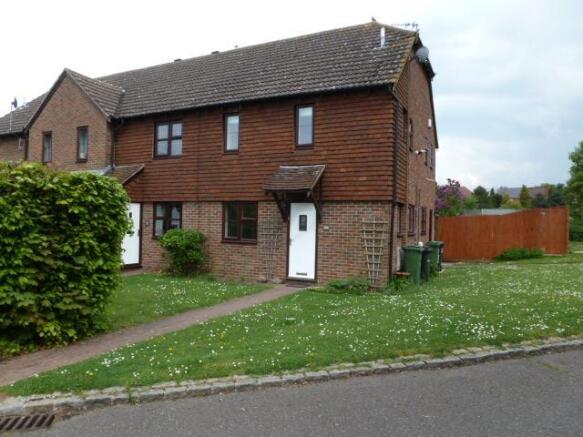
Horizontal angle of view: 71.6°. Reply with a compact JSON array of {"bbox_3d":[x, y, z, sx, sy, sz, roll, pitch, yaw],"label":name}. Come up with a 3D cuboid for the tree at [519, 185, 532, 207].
[{"bbox_3d":[28.877,-0.916,49.967,1.750,6.584,1.750,1,-1,0],"label":"tree"}]

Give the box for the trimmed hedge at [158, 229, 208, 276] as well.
[{"bbox_3d":[-3.104,0.940,11.507,1.300,1.280,1.000,1,-1,26],"label":"trimmed hedge"}]

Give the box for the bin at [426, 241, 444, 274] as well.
[{"bbox_3d":[4.597,1.245,12.900,0.580,1.060,0.530,1,-1,26],"label":"bin"}]

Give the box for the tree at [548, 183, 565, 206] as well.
[{"bbox_3d":[32.710,-0.933,49.966,2.100,6.797,2.100,1,-1,0],"label":"tree"}]

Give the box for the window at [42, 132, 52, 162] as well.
[{"bbox_3d":[-8.665,-2.496,14.390,0.550,1.180,0.100,1,-1,26],"label":"window"}]

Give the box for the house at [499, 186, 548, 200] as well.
[{"bbox_3d":[41.260,-1.774,71.963,9.500,7.500,7.500,1,-1,30],"label":"house"}]

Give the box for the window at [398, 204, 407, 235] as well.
[{"bbox_3d":[2.939,0.034,10.700,0.100,0.850,0.900,1,-1,26],"label":"window"}]

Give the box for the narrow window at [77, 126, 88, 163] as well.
[{"bbox_3d":[-7.114,-2.511,13.756,0.590,1.170,0.100,1,-1,26],"label":"narrow window"}]

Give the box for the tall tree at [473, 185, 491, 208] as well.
[{"bbox_3d":[22.497,-0.886,47.969,2.100,6.188,2.100,1,-1,0],"label":"tall tree"}]

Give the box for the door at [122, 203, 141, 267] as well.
[{"bbox_3d":[-5.100,0.504,12.993,0.780,2.000,0.080,1,-1,26],"label":"door"}]

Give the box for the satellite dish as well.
[{"bbox_3d":[4.035,-5.032,12.400,0.460,0.480,0.250,1,-1,-18],"label":"satellite dish"}]

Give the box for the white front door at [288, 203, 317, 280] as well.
[{"bbox_3d":[0.311,0.591,10.496,0.760,1.980,0.070,1,-1,26],"label":"white front door"}]

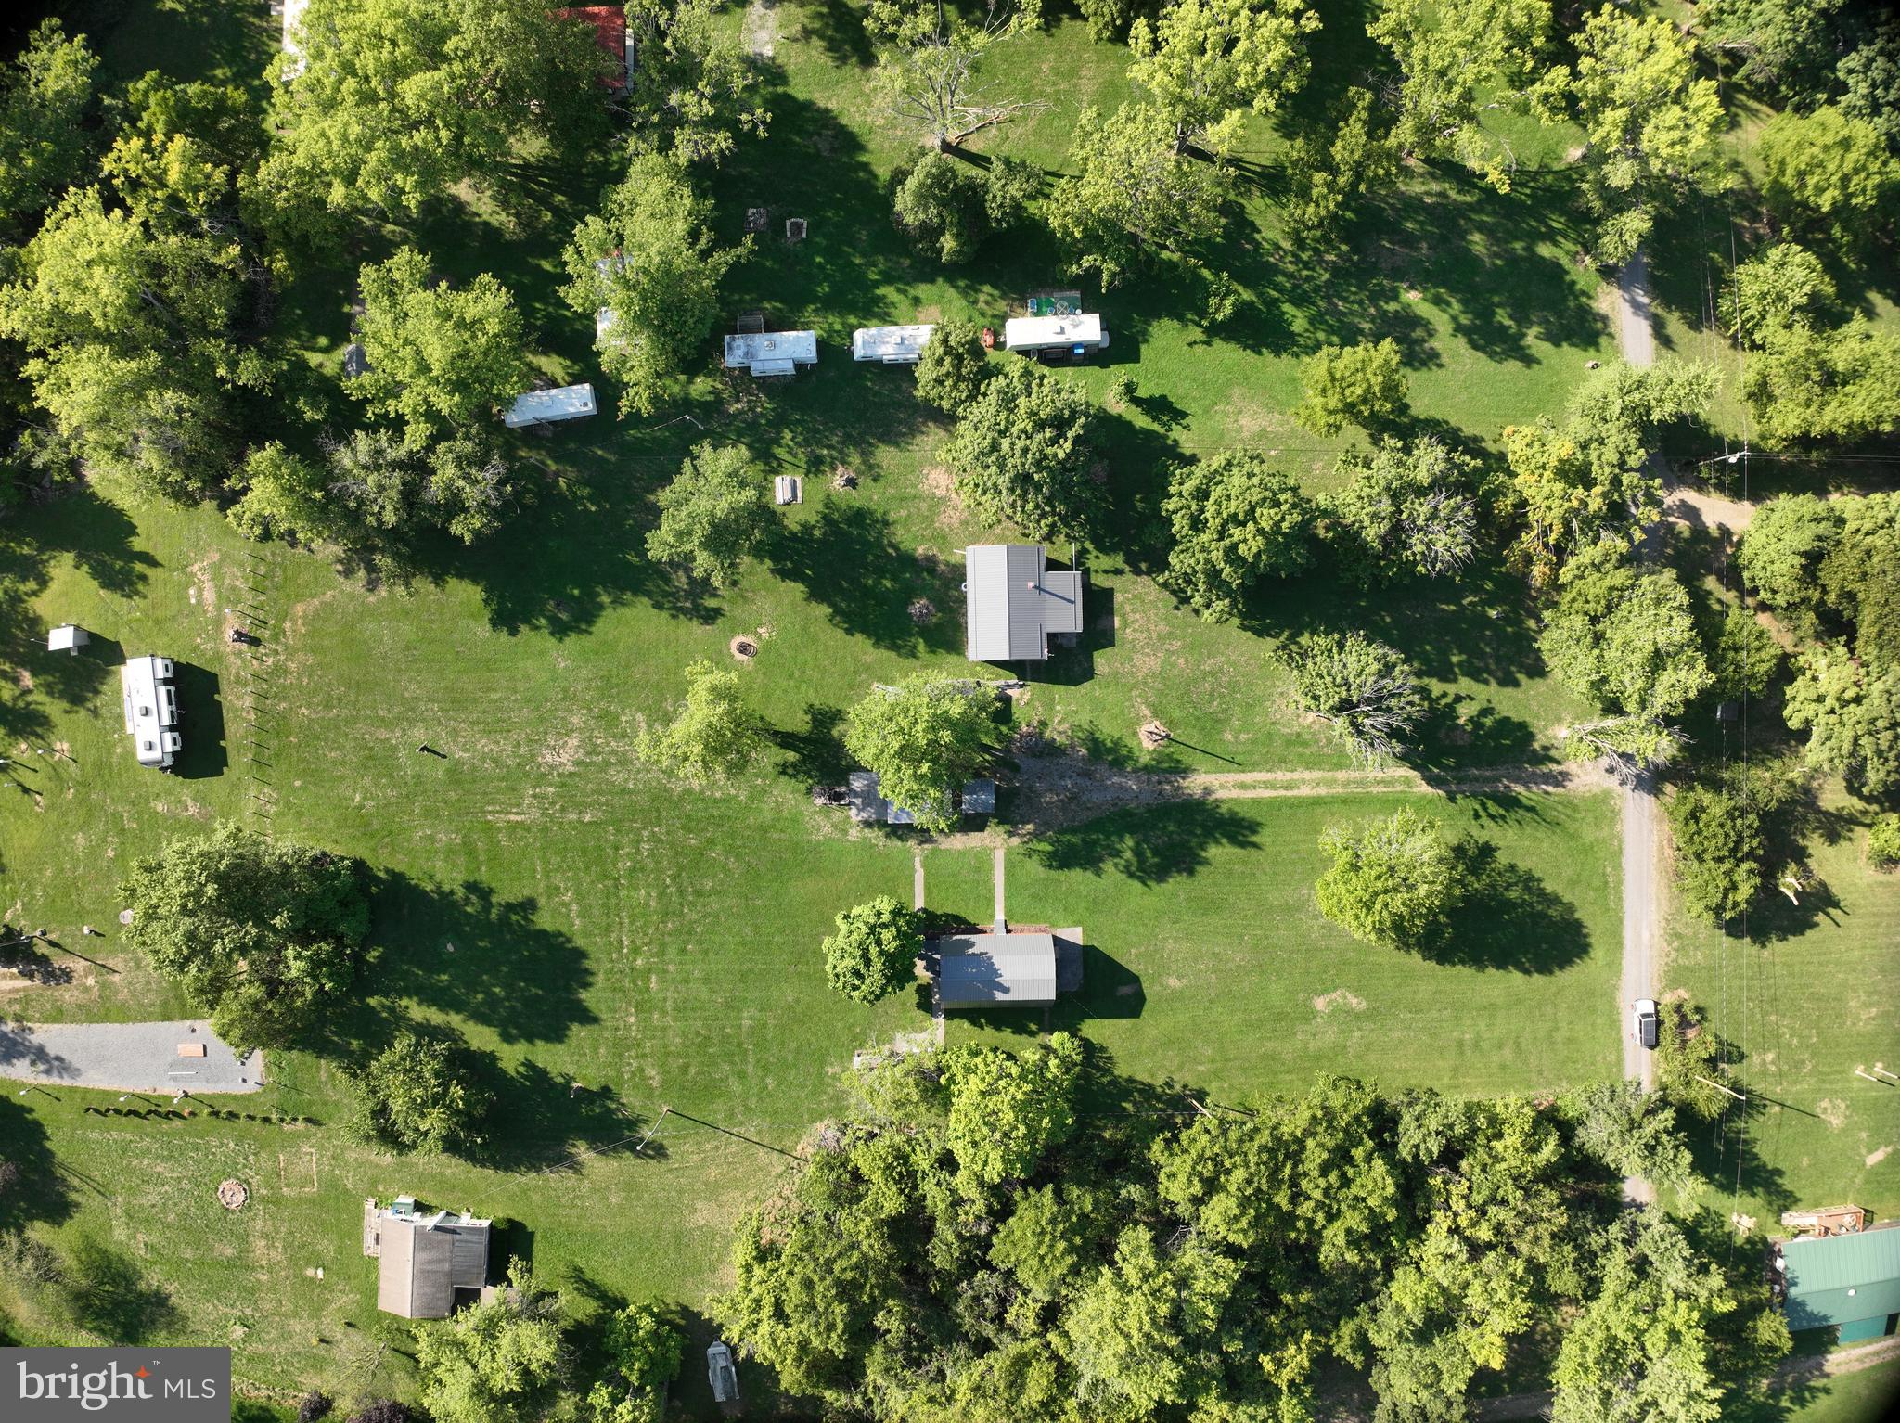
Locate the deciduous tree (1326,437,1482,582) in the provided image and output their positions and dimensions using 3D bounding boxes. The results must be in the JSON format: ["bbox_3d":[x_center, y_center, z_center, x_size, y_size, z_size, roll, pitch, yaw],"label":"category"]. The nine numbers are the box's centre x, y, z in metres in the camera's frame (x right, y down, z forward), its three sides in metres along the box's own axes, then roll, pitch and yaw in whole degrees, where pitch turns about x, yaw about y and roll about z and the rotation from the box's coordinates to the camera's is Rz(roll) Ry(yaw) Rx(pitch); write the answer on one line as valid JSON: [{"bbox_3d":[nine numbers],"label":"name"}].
[{"bbox_3d":[40.213,-17.921,118.338,13.121,15.500,12.605,0,90,1],"label":"deciduous tree"}]

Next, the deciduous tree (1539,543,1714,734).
[{"bbox_3d":[58.700,-6.400,115.000,13.300,16.000,16.000,0,90,0],"label":"deciduous tree"}]

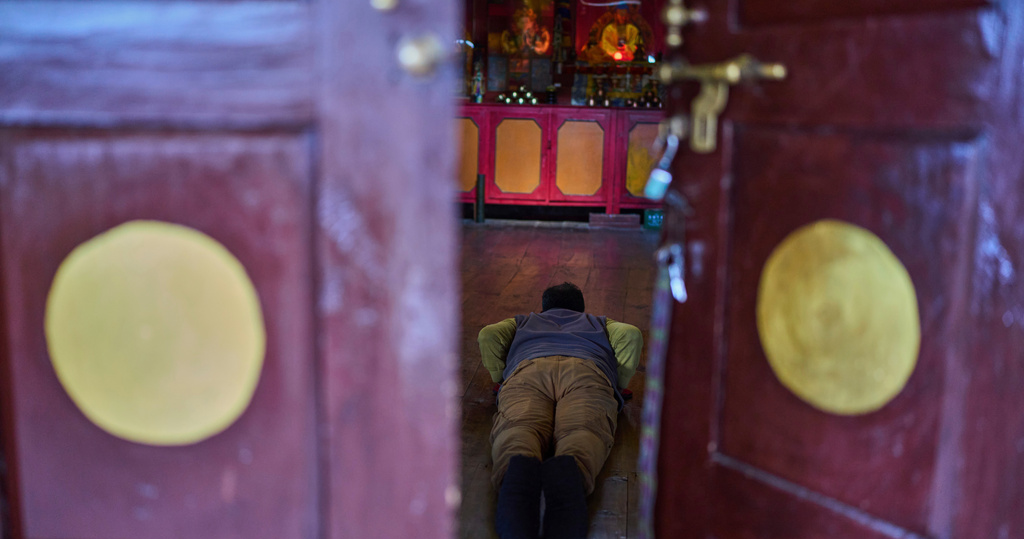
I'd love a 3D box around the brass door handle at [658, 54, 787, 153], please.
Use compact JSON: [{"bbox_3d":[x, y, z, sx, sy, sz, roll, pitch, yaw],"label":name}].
[{"bbox_3d":[0.274,-0.215,1.296,0.050,0.115,0.195,-5,11,-33],"label":"brass door handle"}]

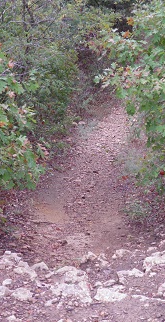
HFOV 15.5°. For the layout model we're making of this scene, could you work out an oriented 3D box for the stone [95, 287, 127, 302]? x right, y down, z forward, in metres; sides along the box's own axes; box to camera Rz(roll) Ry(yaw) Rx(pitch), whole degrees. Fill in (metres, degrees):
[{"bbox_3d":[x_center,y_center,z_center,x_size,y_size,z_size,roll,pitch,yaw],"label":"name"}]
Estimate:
[{"bbox_3d":[0.210,1.000,4.550,0.240,0.090,0.175,0,13,0],"label":"stone"}]

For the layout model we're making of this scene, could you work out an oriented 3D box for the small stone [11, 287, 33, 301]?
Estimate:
[{"bbox_3d":[-0.457,0.993,4.550,0.165,0.090,0.140,0,13,0],"label":"small stone"}]

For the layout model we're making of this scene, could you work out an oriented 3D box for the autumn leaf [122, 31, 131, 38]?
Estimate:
[{"bbox_3d":[0.493,-1.416,6.800,0.090,0.080,0.045,1,15,4],"label":"autumn leaf"}]

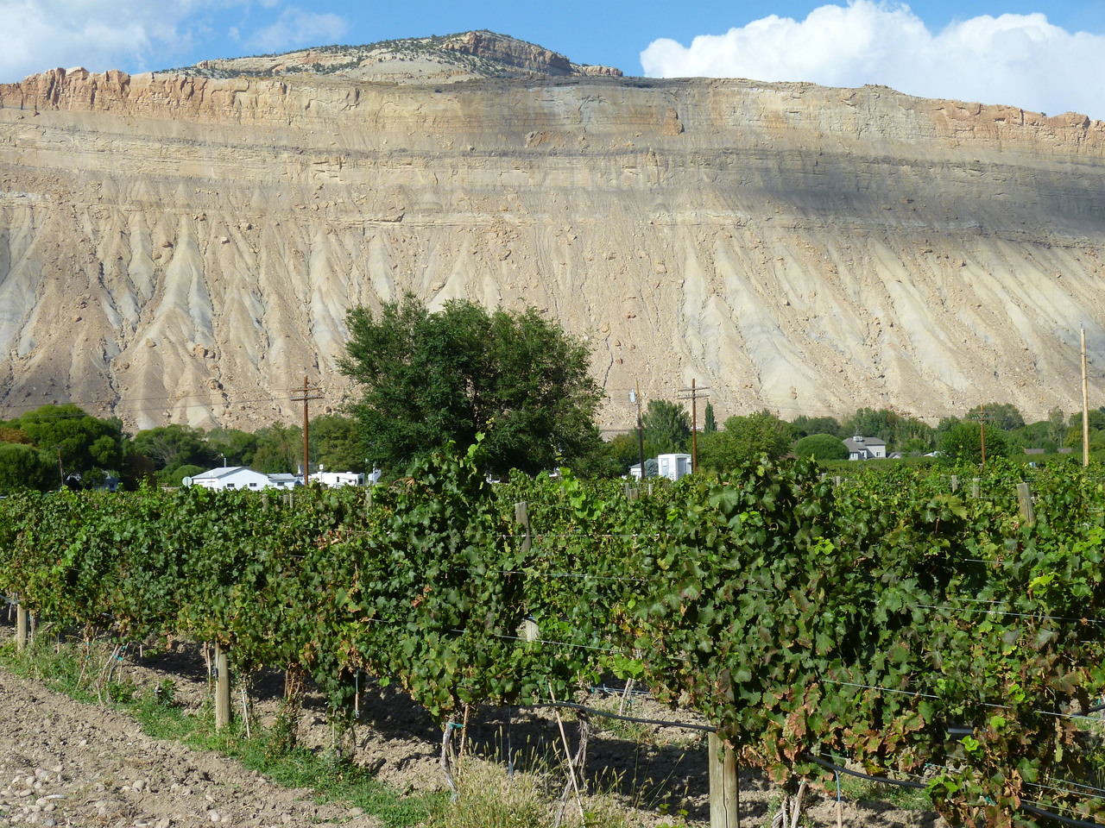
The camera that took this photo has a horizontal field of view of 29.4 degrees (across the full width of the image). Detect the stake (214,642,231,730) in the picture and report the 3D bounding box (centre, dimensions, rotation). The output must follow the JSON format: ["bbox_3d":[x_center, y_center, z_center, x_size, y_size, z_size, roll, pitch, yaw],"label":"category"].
[{"bbox_3d":[-2.159,1.343,13.800,0.090,1.500,0.090,-1,-1,26],"label":"stake"}]

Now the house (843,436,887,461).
[{"bbox_3d":[76.812,8.842,520.000,12.500,6.900,11.000,-1,-1,12],"label":"house"}]

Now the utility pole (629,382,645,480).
[{"bbox_3d":[6.746,1.824,168.000,1.100,9.300,0.550,-1,-1,18],"label":"utility pole"}]

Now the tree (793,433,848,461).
[{"bbox_3d":[62.342,8.132,490.000,12.800,6.900,12.500,-1,-1,0],"label":"tree"}]

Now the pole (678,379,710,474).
[{"bbox_3d":[11.459,1.846,170.000,3.000,9.500,0.400,-2,-2,38],"label":"pole"}]

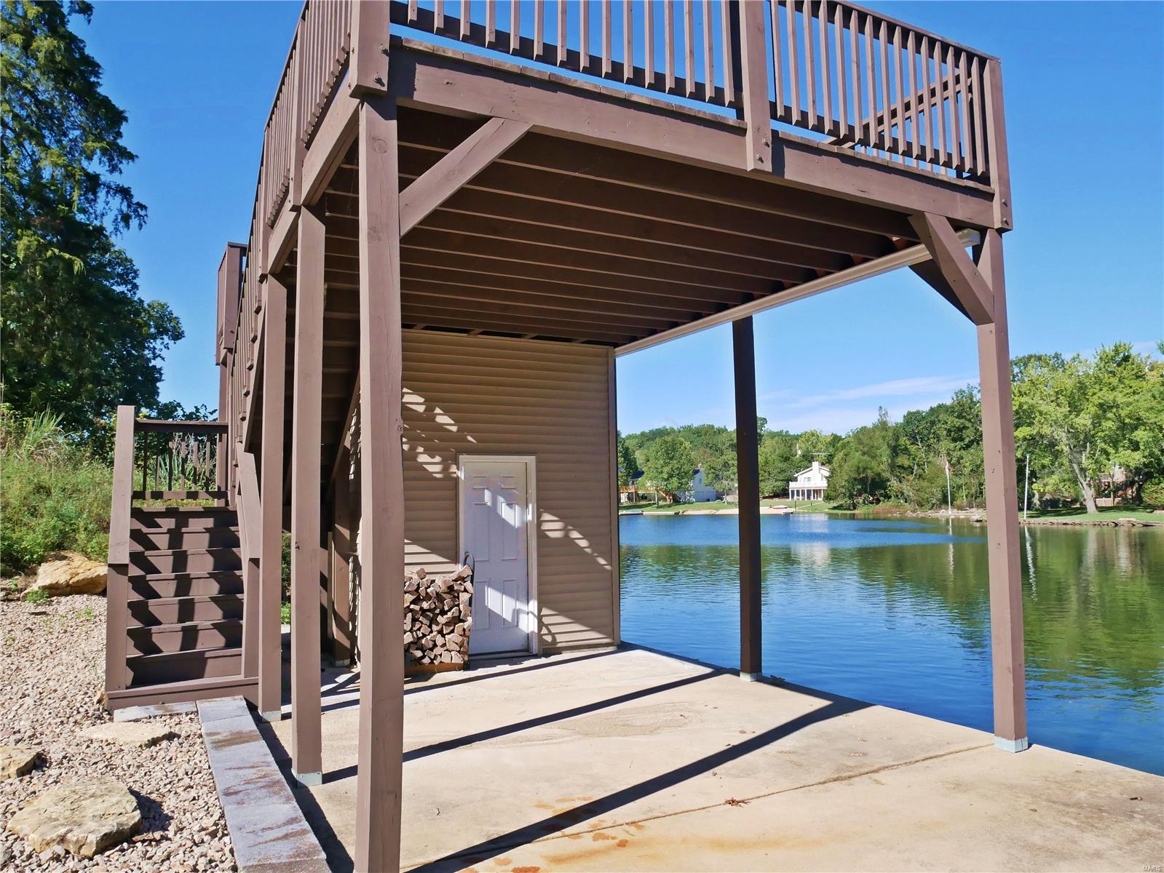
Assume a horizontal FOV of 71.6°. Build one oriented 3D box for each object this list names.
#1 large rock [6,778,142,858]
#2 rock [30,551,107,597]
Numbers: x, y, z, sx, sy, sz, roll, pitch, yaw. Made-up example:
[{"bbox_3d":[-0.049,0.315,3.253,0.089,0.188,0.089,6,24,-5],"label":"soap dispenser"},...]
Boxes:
[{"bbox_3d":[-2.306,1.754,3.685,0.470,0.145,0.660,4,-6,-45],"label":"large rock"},{"bbox_3d":[-5.124,1.387,8.100,0.780,0.390,0.520,2,-5,-27],"label":"rock"}]

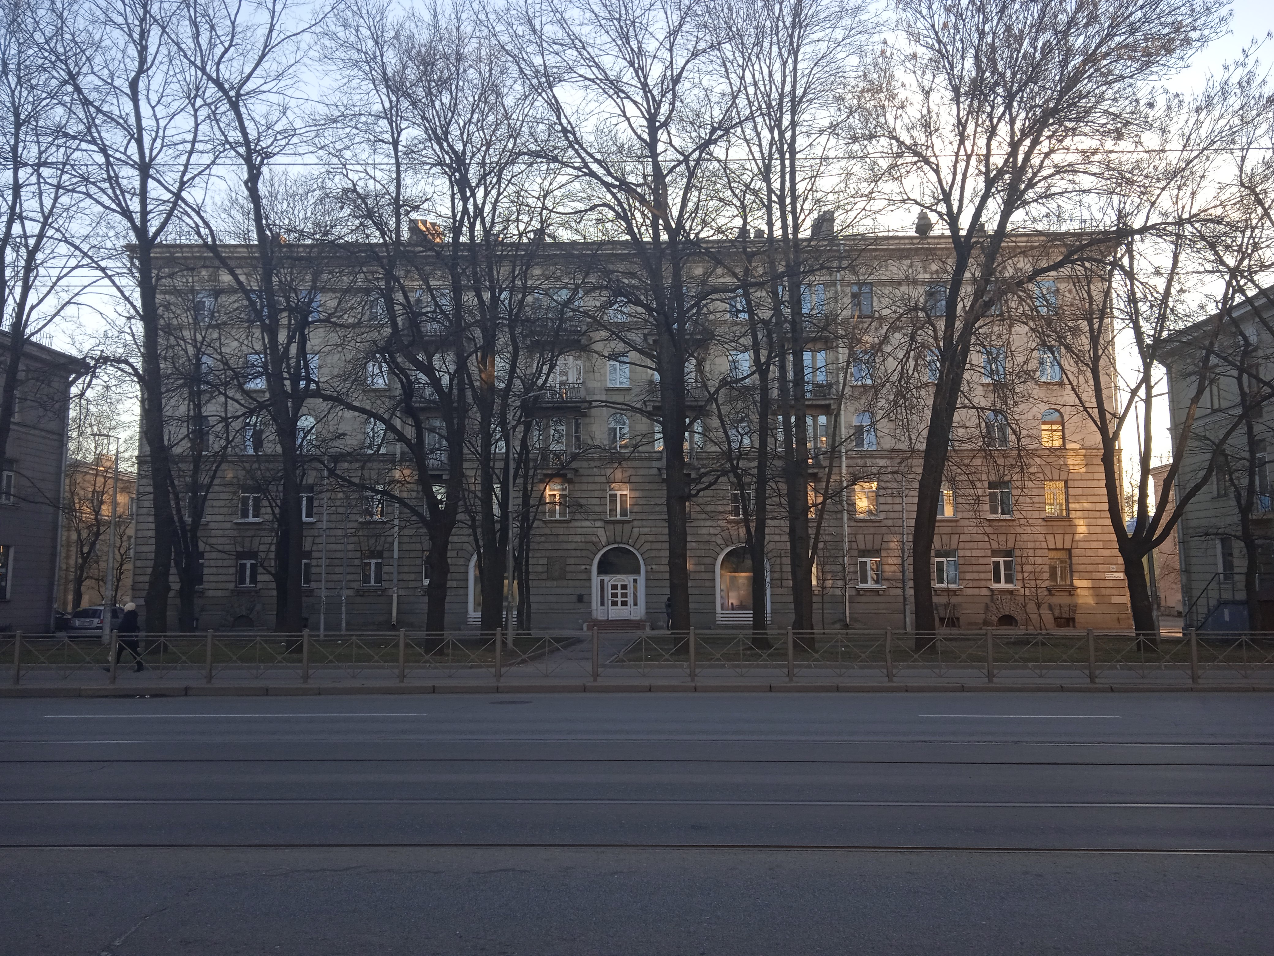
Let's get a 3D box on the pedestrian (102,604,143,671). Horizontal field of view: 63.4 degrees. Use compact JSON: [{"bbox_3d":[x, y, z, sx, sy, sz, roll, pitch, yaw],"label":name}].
[{"bbox_3d":[-12.084,3.728,24.200,0.900,1.640,0.540,0,-7,2],"label":"pedestrian"}]

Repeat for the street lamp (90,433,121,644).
[{"bbox_3d":[-20.603,2.314,39.600,1.200,8.150,0.340,0,-7,2],"label":"street lamp"}]

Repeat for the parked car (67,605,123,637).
[{"bbox_3d":[-24.837,6.685,47.800,1.760,1.530,4.450,1,-7,-11],"label":"parked car"}]

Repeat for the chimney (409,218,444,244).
[{"bbox_3d":[-11.643,-13.460,57.000,1.750,1.700,0.900,0,-7,2],"label":"chimney"}]

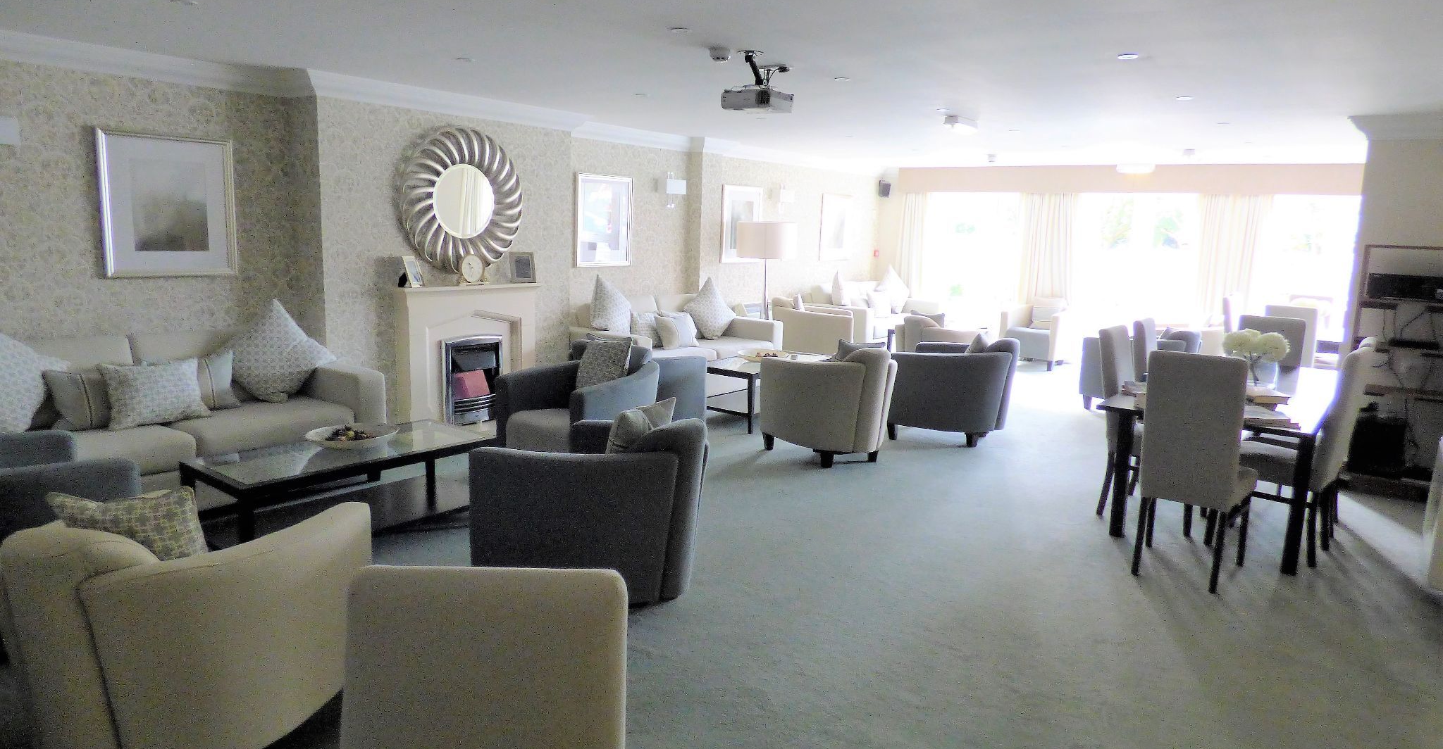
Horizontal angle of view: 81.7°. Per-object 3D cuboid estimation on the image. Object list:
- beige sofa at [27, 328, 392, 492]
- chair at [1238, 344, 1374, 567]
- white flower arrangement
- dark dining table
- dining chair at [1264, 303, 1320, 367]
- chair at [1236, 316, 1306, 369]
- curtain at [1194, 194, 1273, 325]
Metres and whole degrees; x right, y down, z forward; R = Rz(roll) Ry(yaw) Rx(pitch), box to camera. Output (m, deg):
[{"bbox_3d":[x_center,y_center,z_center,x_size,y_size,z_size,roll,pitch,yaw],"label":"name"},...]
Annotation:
[{"bbox_3d":[-3.025,0.234,4.490,0.899,0.869,2.074,11,13,38],"label":"beige sofa"},{"bbox_3d":[2.949,0.389,4.390,0.593,1.076,0.444,10,13,37],"label":"chair"},{"bbox_3d":[3.323,-0.101,5.177,0.400,0.370,0.320,10,12,37],"label":"white flower arrangement"},{"bbox_3d":[3.239,0.431,5.253,0.918,0.711,2.568,10,13,37],"label":"dark dining table"},{"bbox_3d":[5.153,-0.079,7.627,0.430,1.060,0.590,10,12,37],"label":"dining chair"},{"bbox_3d":[3.984,0.114,6.177,0.434,1.067,0.573,11,13,38],"label":"chair"},{"bbox_3d":[5.633,-0.922,9.380,0.740,2.150,0.180,10,12,37],"label":"curtain"}]

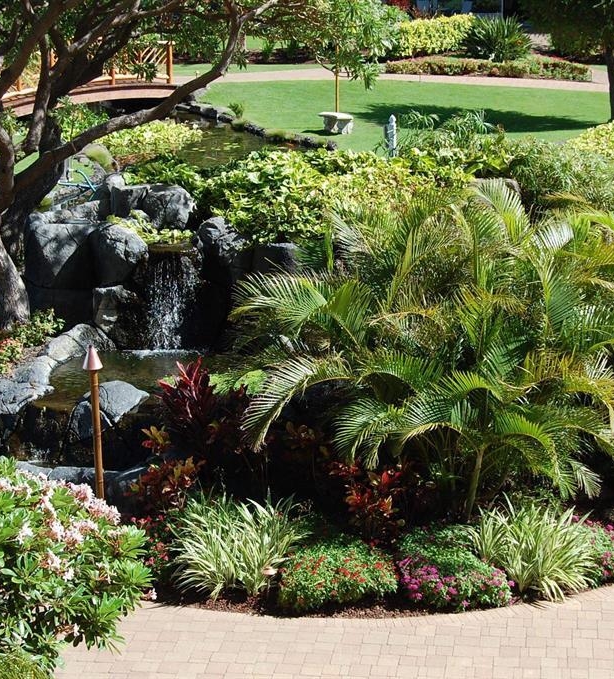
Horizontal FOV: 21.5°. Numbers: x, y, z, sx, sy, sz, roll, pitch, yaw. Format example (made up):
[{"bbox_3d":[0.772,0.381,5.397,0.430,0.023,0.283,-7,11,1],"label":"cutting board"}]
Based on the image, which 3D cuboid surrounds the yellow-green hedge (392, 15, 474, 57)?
[{"bbox_3d":[3.140,-7.607,40.500,2.100,0.900,1.100,6,21,19],"label":"yellow-green hedge"}]

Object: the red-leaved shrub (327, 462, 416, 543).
[{"bbox_3d":[0.700,1.750,17.400,0.920,0.880,0.850,1,19,2],"label":"red-leaved shrub"}]

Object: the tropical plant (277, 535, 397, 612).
[{"bbox_3d":[0.310,2.290,16.300,1.200,0.520,1.020,0,19,1],"label":"tropical plant"}]

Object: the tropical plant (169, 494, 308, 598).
[{"bbox_3d":[-0.766,2.337,18.100,1.500,0.680,1.150,-1,20,0],"label":"tropical plant"}]

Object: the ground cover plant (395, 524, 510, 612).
[{"bbox_3d":[1.622,2.518,17.800,1.250,0.500,1.050,-1,20,0],"label":"ground cover plant"}]

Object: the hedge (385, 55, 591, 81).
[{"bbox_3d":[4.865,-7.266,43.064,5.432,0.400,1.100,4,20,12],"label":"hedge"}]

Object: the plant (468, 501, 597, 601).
[{"bbox_3d":[2.260,2.090,16.350,1.300,0.850,1.150,3,19,8],"label":"plant"}]

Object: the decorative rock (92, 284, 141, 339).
[{"bbox_3d":[-2.728,-0.403,23.300,0.660,0.650,0.500,-1,20,0],"label":"decorative rock"}]

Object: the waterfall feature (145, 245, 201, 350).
[{"bbox_3d":[-1.897,-0.597,23.000,0.800,1.500,0.450,-1,20,0],"label":"waterfall feature"}]

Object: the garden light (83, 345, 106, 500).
[{"bbox_3d":[-2.459,1.103,19.000,0.235,2.300,0.235,-1,20,0],"label":"garden light"}]

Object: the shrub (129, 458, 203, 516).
[{"bbox_3d":[-1.696,1.798,19.400,0.900,0.650,0.750,-1,20,0],"label":"shrub"}]

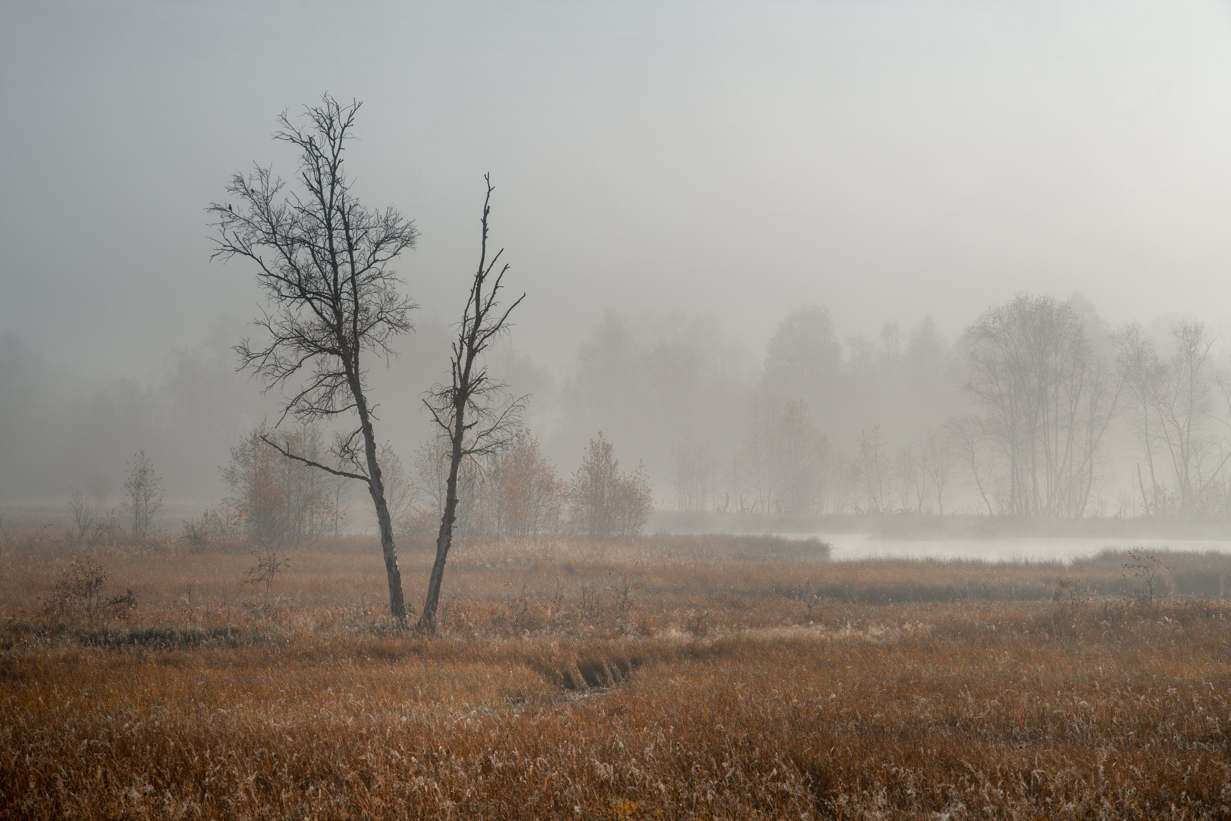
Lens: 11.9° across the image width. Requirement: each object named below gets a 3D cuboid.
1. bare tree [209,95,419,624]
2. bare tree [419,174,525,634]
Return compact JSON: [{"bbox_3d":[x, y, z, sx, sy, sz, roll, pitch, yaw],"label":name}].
[{"bbox_3d":[-5.031,-0.793,98.000,3.510,8.940,3.200,0,-1,0],"label":"bare tree"},{"bbox_3d":[-2.387,-0.088,98.000,1.750,7.690,1.600,0,-1,0],"label":"bare tree"}]

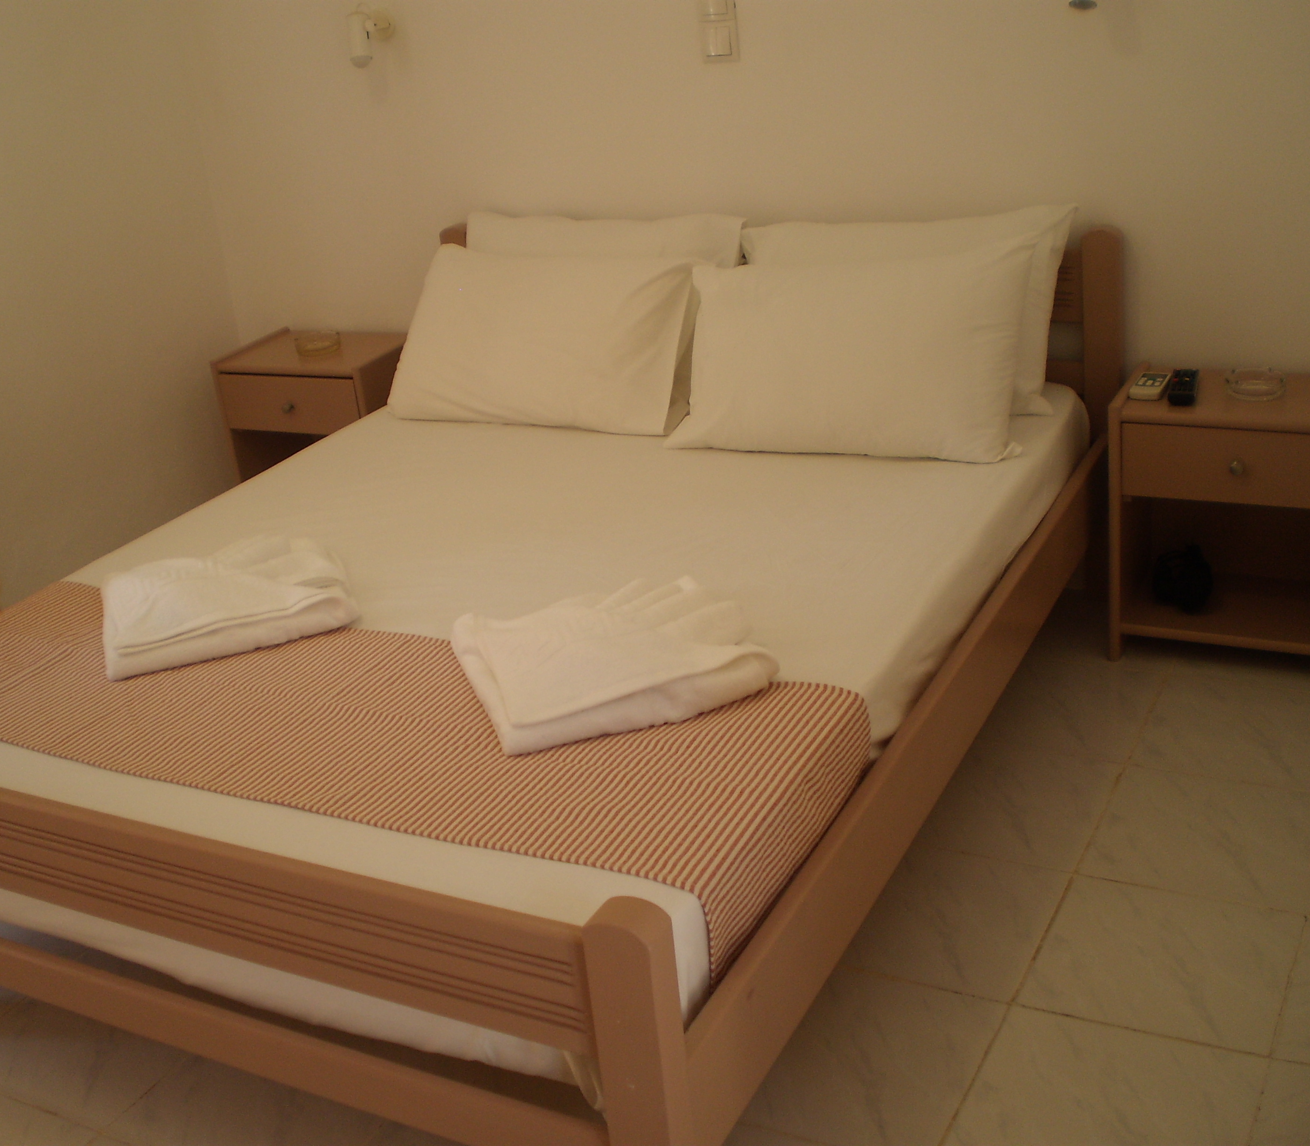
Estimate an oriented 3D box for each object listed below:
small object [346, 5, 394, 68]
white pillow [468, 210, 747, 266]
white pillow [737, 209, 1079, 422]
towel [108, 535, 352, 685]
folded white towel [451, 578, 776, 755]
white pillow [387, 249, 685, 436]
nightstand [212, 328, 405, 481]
[{"bbox_3d":[-0.642,-1.201,3.561,0.063,0.126,0.111,7,27,27],"label":"small object"},{"bbox_3d":[-0.118,-0.593,3.481,0.682,0.389,0.141,7,18,27],"label":"white pillow"},{"bbox_3d":[0.478,-0.523,3.170,0.682,0.389,0.141,7,18,27],"label":"white pillow"},{"bbox_3d":[-0.696,0.032,2.579,0.384,0.066,0.328,-13,25,-14],"label":"towel"},{"bbox_3d":[-0.066,0.105,2.251,0.384,0.066,0.343,-13,25,-14],"label":"folded white towel"},{"bbox_3d":[-0.246,-0.506,3.377,0.687,0.379,0.141,7,-4,27],"label":"white pillow"},{"bbox_3d":[-0.791,-0.317,3.998,0.440,0.515,0.282,6,27,26],"label":"nightstand"}]

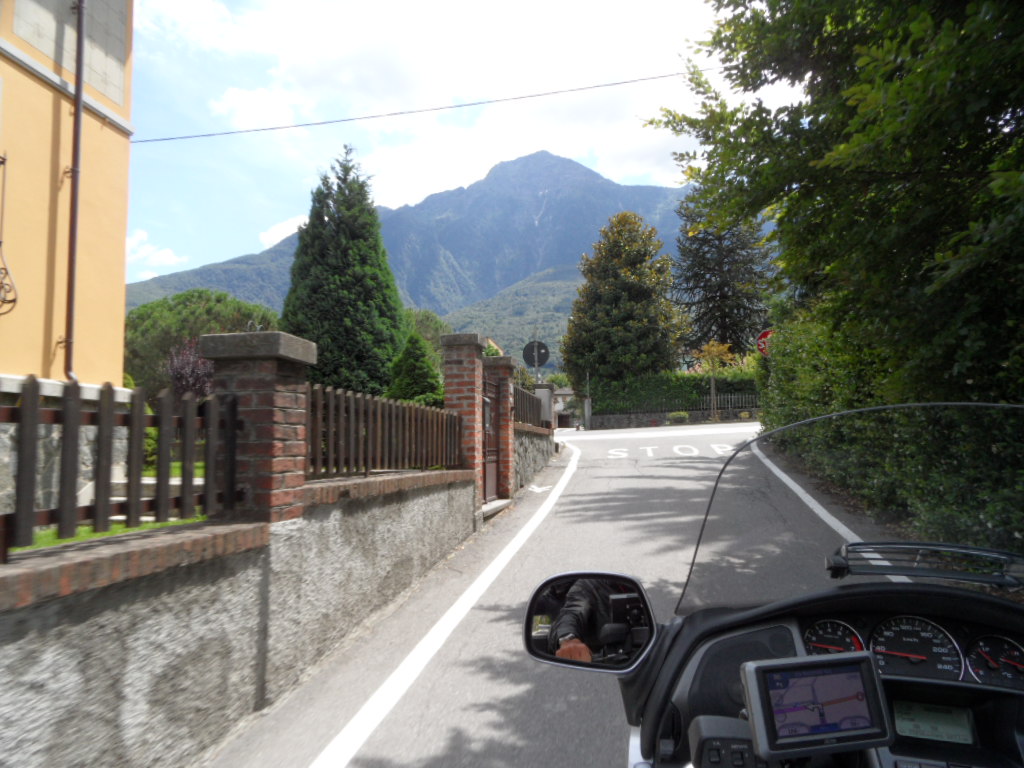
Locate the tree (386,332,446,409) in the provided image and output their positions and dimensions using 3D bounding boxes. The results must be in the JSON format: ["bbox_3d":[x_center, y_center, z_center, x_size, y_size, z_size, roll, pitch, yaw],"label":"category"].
[{"bbox_3d":[-1.236,0.155,8.930,0.820,1.673,0.820,0,-5,0],"label":"tree"}]

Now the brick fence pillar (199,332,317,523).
[{"bbox_3d":[-1.160,0.213,3.263,0.385,0.840,0.375,-1,-5,10],"label":"brick fence pillar"}]

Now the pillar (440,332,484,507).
[{"bbox_3d":[-0.463,0.384,6.893,0.360,1.680,0.370,-1,-5,10],"label":"pillar"}]

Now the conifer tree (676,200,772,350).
[{"bbox_3d":[8.894,-3.543,29.612,4.200,9.299,4.200,0,-5,0],"label":"conifer tree"}]

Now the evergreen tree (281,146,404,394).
[{"bbox_3d":[-2.865,-1.402,11.781,2.200,5.242,2.200,0,-5,0],"label":"evergreen tree"}]

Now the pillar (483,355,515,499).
[{"bbox_3d":[-0.151,0.515,8.141,0.360,1.620,0.360,-1,-5,10],"label":"pillar"}]

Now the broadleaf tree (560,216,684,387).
[{"bbox_3d":[3.969,-2.580,25.200,4.300,7.184,4.300,0,-5,0],"label":"broadleaf tree"}]

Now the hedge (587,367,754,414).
[{"bbox_3d":[5.097,0.232,22.000,6.000,1.500,1.000,1,-5,-8],"label":"hedge"}]

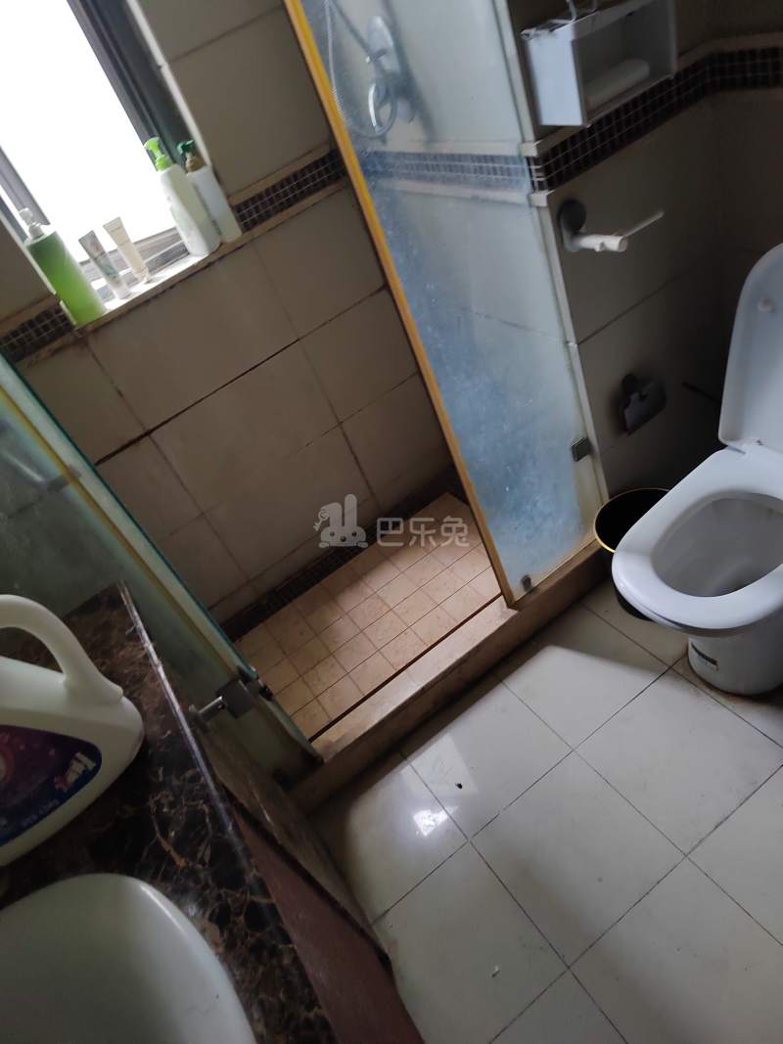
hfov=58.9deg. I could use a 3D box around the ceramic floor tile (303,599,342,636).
[{"bbox_3d":[-0.188,0.272,1.979,0.100,0.010,0.094,-35,39,-13],"label":"ceramic floor tile"}]

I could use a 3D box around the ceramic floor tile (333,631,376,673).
[{"bbox_3d":[-0.095,0.348,1.840,0.100,0.010,0.094,-35,39,-13],"label":"ceramic floor tile"}]

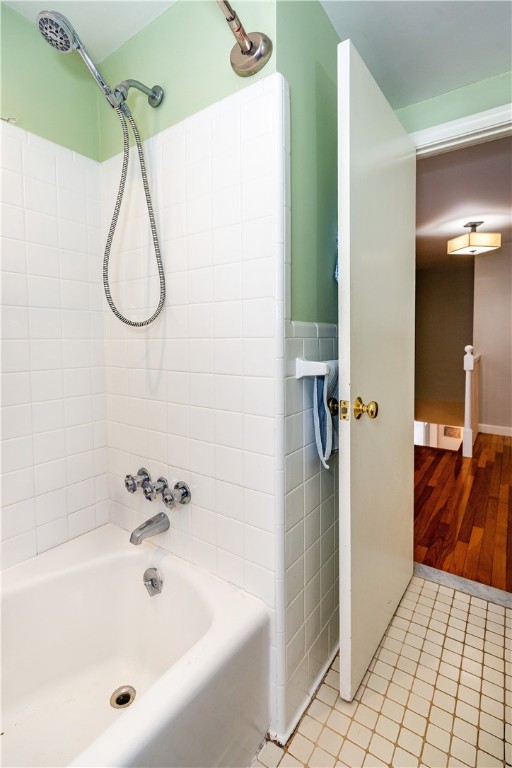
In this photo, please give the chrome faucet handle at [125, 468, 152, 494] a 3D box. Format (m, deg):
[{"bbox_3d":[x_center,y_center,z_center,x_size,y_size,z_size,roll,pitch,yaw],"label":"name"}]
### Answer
[{"bbox_3d":[-0.437,0.362,1.252,0.070,0.075,0.068,4,6,34],"label":"chrome faucet handle"}]

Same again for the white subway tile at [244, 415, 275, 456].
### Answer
[{"bbox_3d":[0.009,0.147,0.982,0.108,0.108,0.010,4,6,35],"label":"white subway tile"}]

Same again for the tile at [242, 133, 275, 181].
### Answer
[{"bbox_3d":[0.005,-0.622,0.940,0.107,0.107,0.009,3,5,34],"label":"tile"}]

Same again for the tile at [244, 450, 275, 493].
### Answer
[{"bbox_3d":[0.012,0.253,0.981,0.108,0.108,0.009,4,6,34],"label":"tile"}]

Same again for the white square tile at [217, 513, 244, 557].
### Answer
[{"bbox_3d":[-0.083,0.468,1.070,0.108,0.108,0.010,4,6,35],"label":"white square tile"}]

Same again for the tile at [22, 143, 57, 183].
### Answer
[{"bbox_3d":[-0.747,-0.757,1.183,0.009,0.108,0.108,3,5,34],"label":"tile"}]

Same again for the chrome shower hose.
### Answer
[{"bbox_3d":[-0.392,-0.529,1.097,0.100,0.670,0.200,3,5,34],"label":"chrome shower hose"}]

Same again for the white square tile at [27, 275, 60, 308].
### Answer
[{"bbox_3d":[-0.745,-0.321,1.196,0.010,0.108,0.108,4,6,35],"label":"white square tile"}]

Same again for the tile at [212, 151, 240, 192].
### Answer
[{"bbox_3d":[-0.085,-0.627,1.000,0.107,0.107,0.009,3,5,34],"label":"tile"}]

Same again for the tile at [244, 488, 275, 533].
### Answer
[{"bbox_3d":[0.013,0.361,0.982,0.108,0.108,0.009,3,5,34],"label":"tile"}]

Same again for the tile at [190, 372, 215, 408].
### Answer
[{"bbox_3d":[-0.170,0.018,1.093,0.108,0.108,0.009,3,5,34],"label":"tile"}]

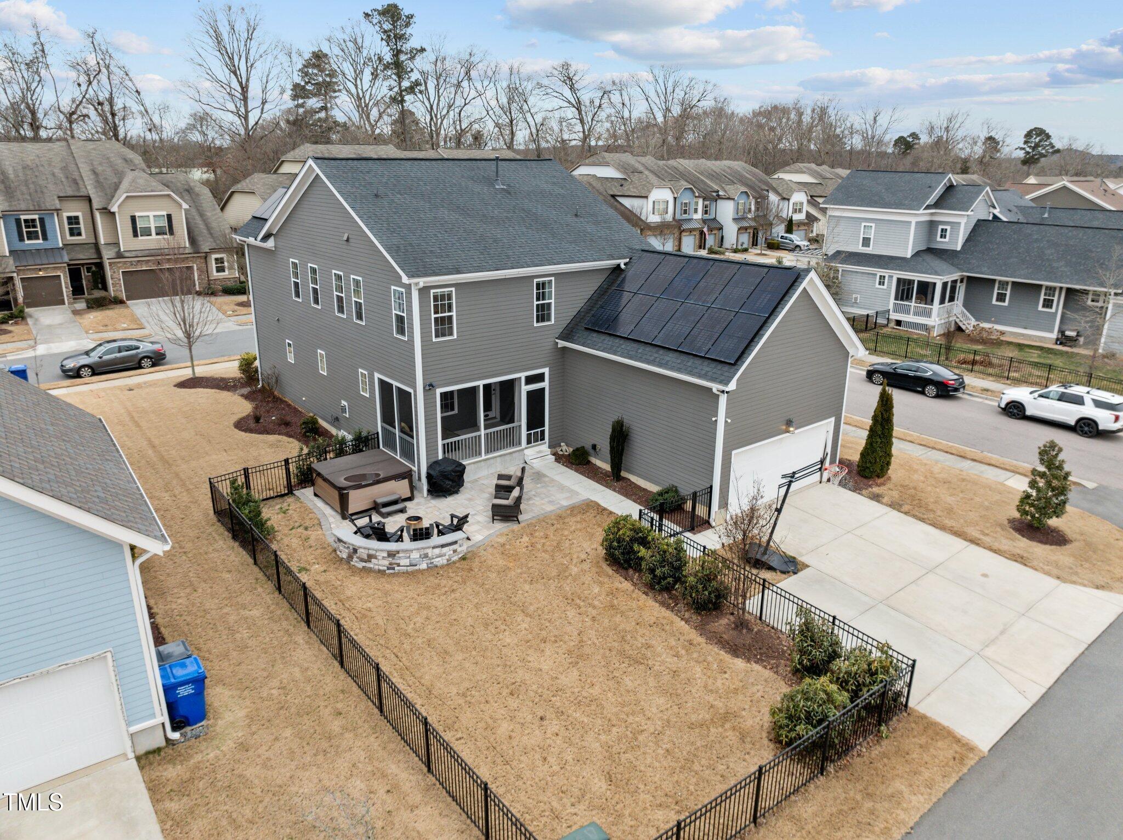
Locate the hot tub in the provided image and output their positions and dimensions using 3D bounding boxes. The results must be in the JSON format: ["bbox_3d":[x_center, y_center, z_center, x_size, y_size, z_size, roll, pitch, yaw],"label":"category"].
[{"bbox_3d":[-6.047,1.900,23.662,2.280,0.980,2.260,-13,23,-37],"label":"hot tub"}]

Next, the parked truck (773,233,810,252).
[{"bbox_3d":[29.615,-23.065,100.523,2.030,1.960,5.890,-13,23,-35],"label":"parked truck"}]

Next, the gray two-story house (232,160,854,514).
[{"bbox_3d":[-2.091,-4.424,29.001,12.640,10.168,22.050,-13,23,-37],"label":"gray two-story house"}]

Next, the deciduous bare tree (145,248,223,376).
[{"bbox_3d":[-18.712,-5.401,38.610,4.000,6.800,4.000,-14,23,-36],"label":"deciduous bare tree"}]

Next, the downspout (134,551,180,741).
[{"bbox_3d":[-7.291,4.143,14.198,0.420,3.900,0.100,-14,23,-36],"label":"downspout"}]

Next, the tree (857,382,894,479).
[{"bbox_3d":[11.026,0.302,26.892,1.170,3.400,1.170,-14,23,-36],"label":"tree"}]

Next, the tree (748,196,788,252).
[{"bbox_3d":[24.952,-23.728,94.588,4.400,6.900,4.400,-14,23,-36],"label":"tree"}]

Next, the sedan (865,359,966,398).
[{"bbox_3d":[17.289,-2.253,37.863,1.850,1.440,4.810,-14,23,-36],"label":"sedan"}]

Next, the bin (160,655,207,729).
[{"bbox_3d":[-7.395,5.327,15.175,0.820,1.080,0.710,-14,23,-36],"label":"bin"}]

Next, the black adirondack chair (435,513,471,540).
[{"bbox_3d":[-2.874,2.870,20.976,0.840,0.840,0.740,10,20,28],"label":"black adirondack chair"}]

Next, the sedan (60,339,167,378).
[{"bbox_3d":[-23.269,-3.376,40.341,4.880,1.460,1.830,-15,24,-39],"label":"sedan"}]

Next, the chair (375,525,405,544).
[{"bbox_3d":[-4.611,3.037,20.420,0.740,0.840,0.840,8,19,22],"label":"chair"}]

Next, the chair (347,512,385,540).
[{"bbox_3d":[-5.340,2.844,20.997,0.840,0.840,0.740,-9,20,-26],"label":"chair"}]

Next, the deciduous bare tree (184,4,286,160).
[{"bbox_3d":[-39.151,-35.048,94.434,12.400,27.055,12.400,-13,23,-37],"label":"deciduous bare tree"}]

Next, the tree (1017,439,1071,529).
[{"bbox_3d":[14.430,1.901,22.926,1.450,2.850,1.450,-14,23,-36],"label":"tree"}]

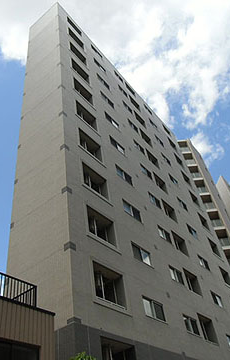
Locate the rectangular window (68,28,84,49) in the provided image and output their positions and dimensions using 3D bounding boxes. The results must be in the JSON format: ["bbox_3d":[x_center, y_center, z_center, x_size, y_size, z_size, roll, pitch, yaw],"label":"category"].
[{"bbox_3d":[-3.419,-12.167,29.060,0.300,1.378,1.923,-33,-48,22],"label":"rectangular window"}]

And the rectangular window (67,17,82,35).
[{"bbox_3d":[-3.917,-14.534,31.768,0.250,1.561,1.867,-33,-48,22],"label":"rectangular window"}]

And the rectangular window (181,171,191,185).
[{"bbox_3d":[7.714,0.013,35.992,0.300,1.320,1.779,-33,-48,22],"label":"rectangular window"}]

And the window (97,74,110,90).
[{"bbox_3d":[-1.076,-8.683,29.614,0.180,0.846,1.581,-33,-48,22],"label":"window"}]

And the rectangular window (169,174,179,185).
[{"bbox_3d":[5.496,0.189,30.877,0.150,0.847,1.650,-33,-48,22],"label":"rectangular window"}]

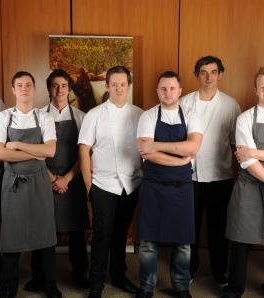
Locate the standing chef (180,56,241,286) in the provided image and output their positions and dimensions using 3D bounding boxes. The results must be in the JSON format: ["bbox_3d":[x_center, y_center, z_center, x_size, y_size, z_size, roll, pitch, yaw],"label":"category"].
[{"bbox_3d":[0.641,0.203,3.917,0.492,1.889,0.340,2,9,6],"label":"standing chef"}]

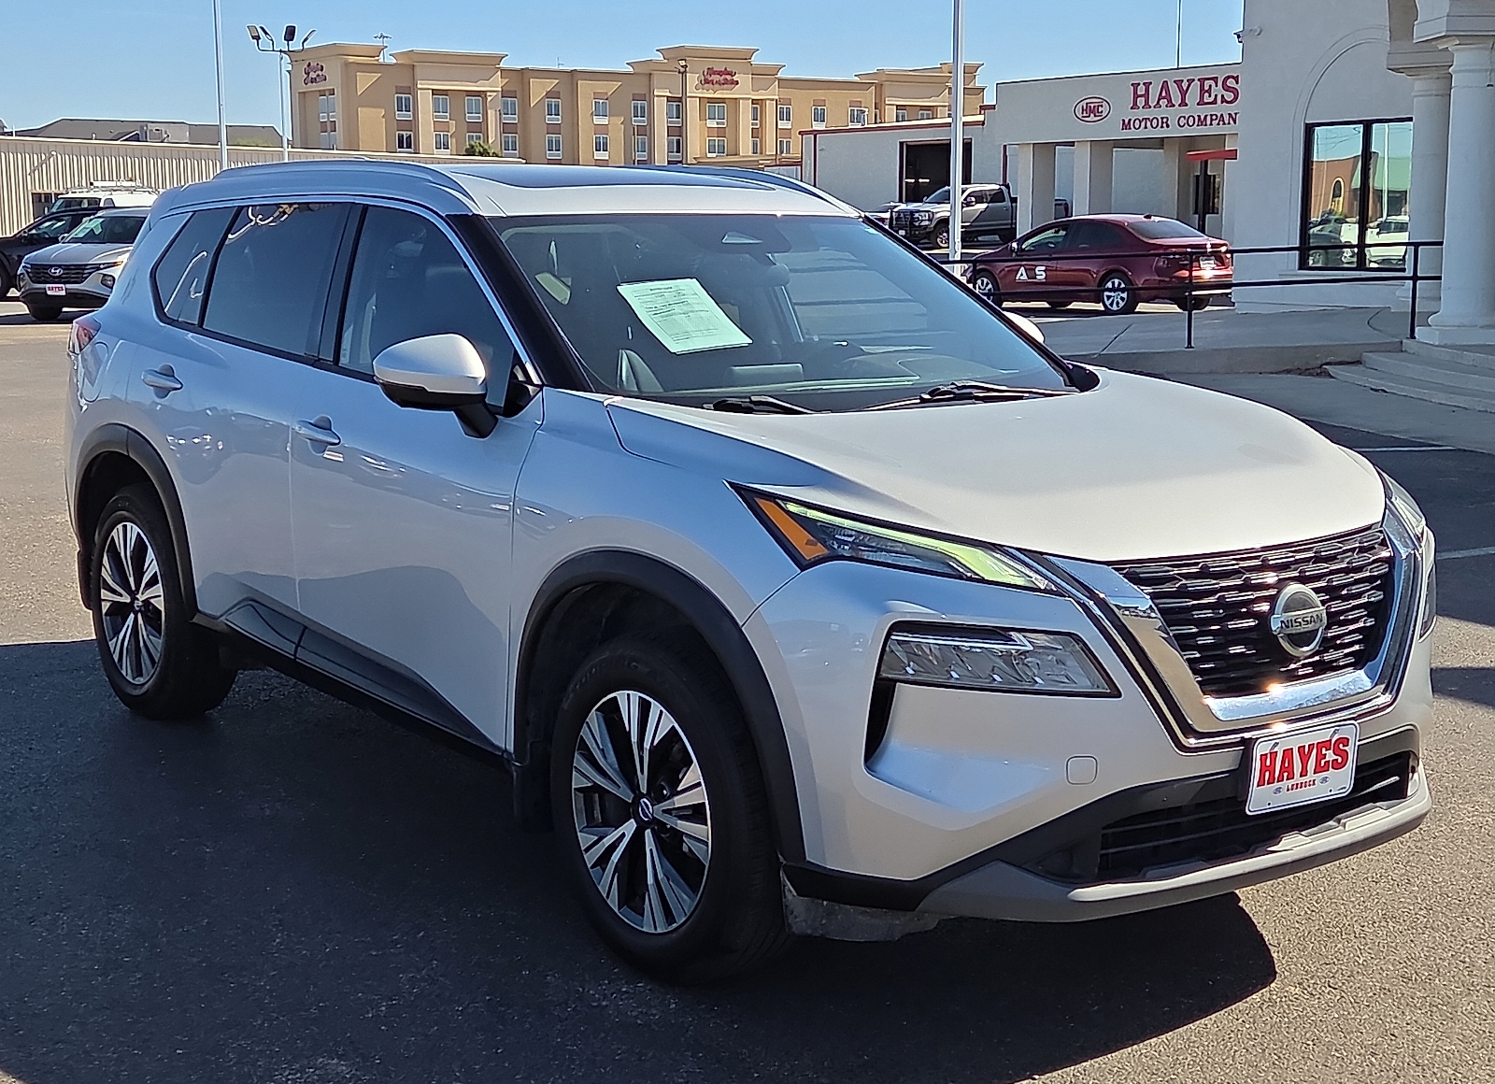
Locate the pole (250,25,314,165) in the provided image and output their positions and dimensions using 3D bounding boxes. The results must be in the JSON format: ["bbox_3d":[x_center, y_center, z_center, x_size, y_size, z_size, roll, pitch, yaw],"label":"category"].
[{"bbox_3d":[-13.050,-11.083,58.526,1.850,6.900,1.200,0,9,0],"label":"pole"}]

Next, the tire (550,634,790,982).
[{"bbox_3d":[-0.132,0.524,4.203,0.240,0.735,0.735,-6,11,-37],"label":"tire"}]

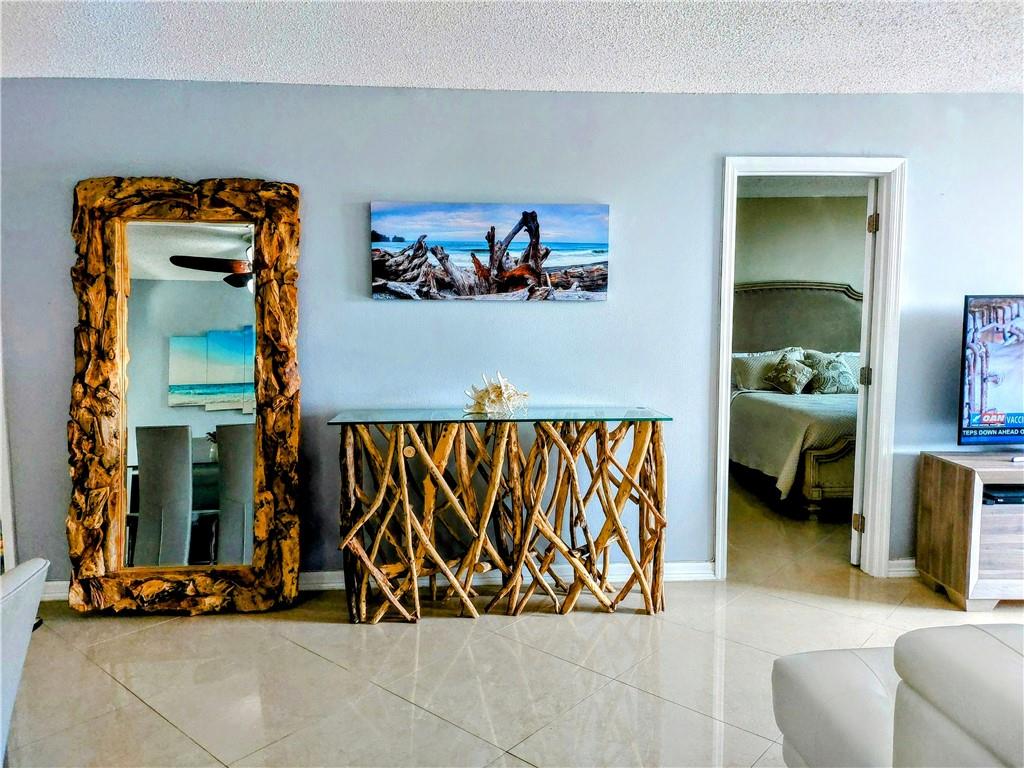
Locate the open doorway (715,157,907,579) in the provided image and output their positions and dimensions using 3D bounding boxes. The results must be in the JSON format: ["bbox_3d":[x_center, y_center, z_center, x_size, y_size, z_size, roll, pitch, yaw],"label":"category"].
[{"bbox_3d":[1.490,-0.057,3.630,0.905,2.112,0.150,-1,5,-4],"label":"open doorway"}]

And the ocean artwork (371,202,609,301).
[{"bbox_3d":[-0.098,-0.626,3.389,1.119,0.455,0.035,-1,5,-4],"label":"ocean artwork"}]

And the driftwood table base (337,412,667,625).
[{"bbox_3d":[-0.051,0.588,3.299,1.482,0.907,0.397,-1,5,-4],"label":"driftwood table base"}]

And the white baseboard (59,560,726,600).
[{"bbox_3d":[-0.654,0.978,3.515,3.421,0.095,0.016,-1,5,-4],"label":"white baseboard"}]

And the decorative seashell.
[{"bbox_3d":[-0.072,0.037,3.301,0.298,0.191,0.190,-1,5,-4],"label":"decorative seashell"}]

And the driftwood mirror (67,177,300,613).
[{"bbox_3d":[-1.487,0.062,3.271,1.008,1.980,0.100,1,3,-4],"label":"driftwood mirror"}]

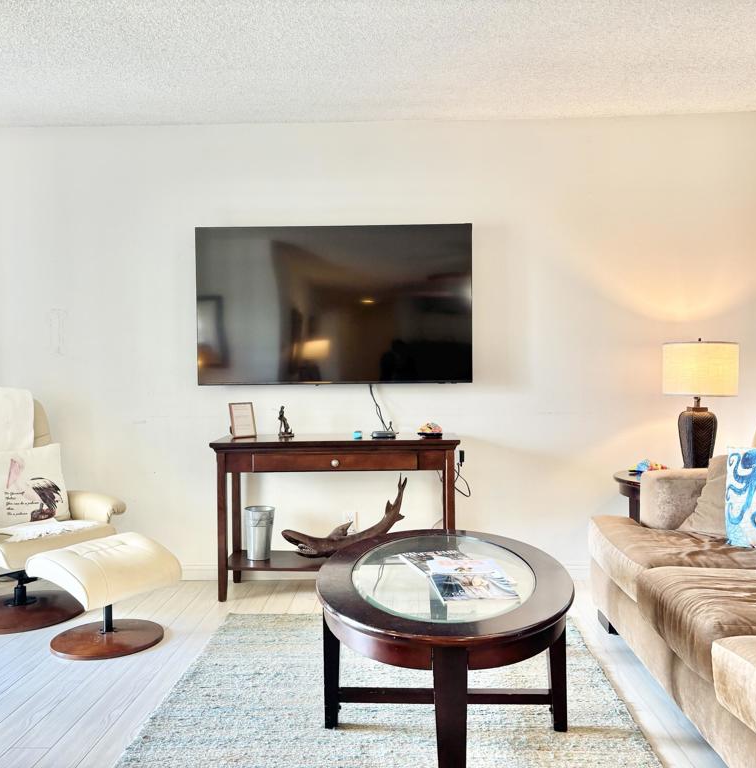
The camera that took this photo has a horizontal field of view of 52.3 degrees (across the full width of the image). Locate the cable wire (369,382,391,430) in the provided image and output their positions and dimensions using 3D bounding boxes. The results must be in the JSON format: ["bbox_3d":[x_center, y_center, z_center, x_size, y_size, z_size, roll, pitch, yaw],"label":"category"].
[{"bbox_3d":[0.021,0.105,3.964,0.115,0.250,0.150,0,1,2],"label":"cable wire"}]

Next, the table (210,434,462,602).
[{"bbox_3d":[-0.195,0.661,3.889,1.215,0.787,0.390,0,1,2],"label":"table"}]

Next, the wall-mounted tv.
[{"bbox_3d":[-0.231,-0.417,4.054,1.447,0.830,0.060,0,1,2],"label":"wall-mounted tv"}]

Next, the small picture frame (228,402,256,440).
[{"bbox_3d":[-0.691,0.183,3.929,0.128,0.178,0.075,-1,1,-28],"label":"small picture frame"}]

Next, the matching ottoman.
[{"bbox_3d":[-1.136,0.860,3.195,0.440,0.420,0.500,0,1,32],"label":"matching ottoman"}]

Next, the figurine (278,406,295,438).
[{"bbox_3d":[-0.466,0.191,3.925,0.070,0.165,0.065,0,1,42],"label":"figurine"}]

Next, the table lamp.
[{"bbox_3d":[1.567,0.106,3.730,0.355,0.660,0.355,0,1,2],"label":"table lamp"}]

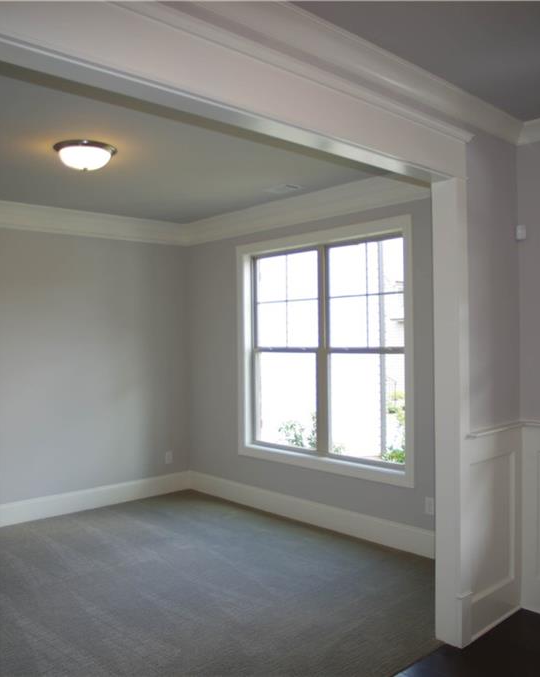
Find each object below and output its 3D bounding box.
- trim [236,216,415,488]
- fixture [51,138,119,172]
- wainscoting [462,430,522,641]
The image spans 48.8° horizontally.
[{"bbox_3d":[0.374,0.105,4.942,0.120,1.941,1.955,-1,0,-42],"label":"trim"},{"bbox_3d":[-1.126,-1.096,3.646,0.376,0.150,0.376,-1,0,0],"label":"fixture"},{"bbox_3d":[1.223,1.011,3.204,0.637,1.061,0.045,-1,0,-42],"label":"wainscoting"}]

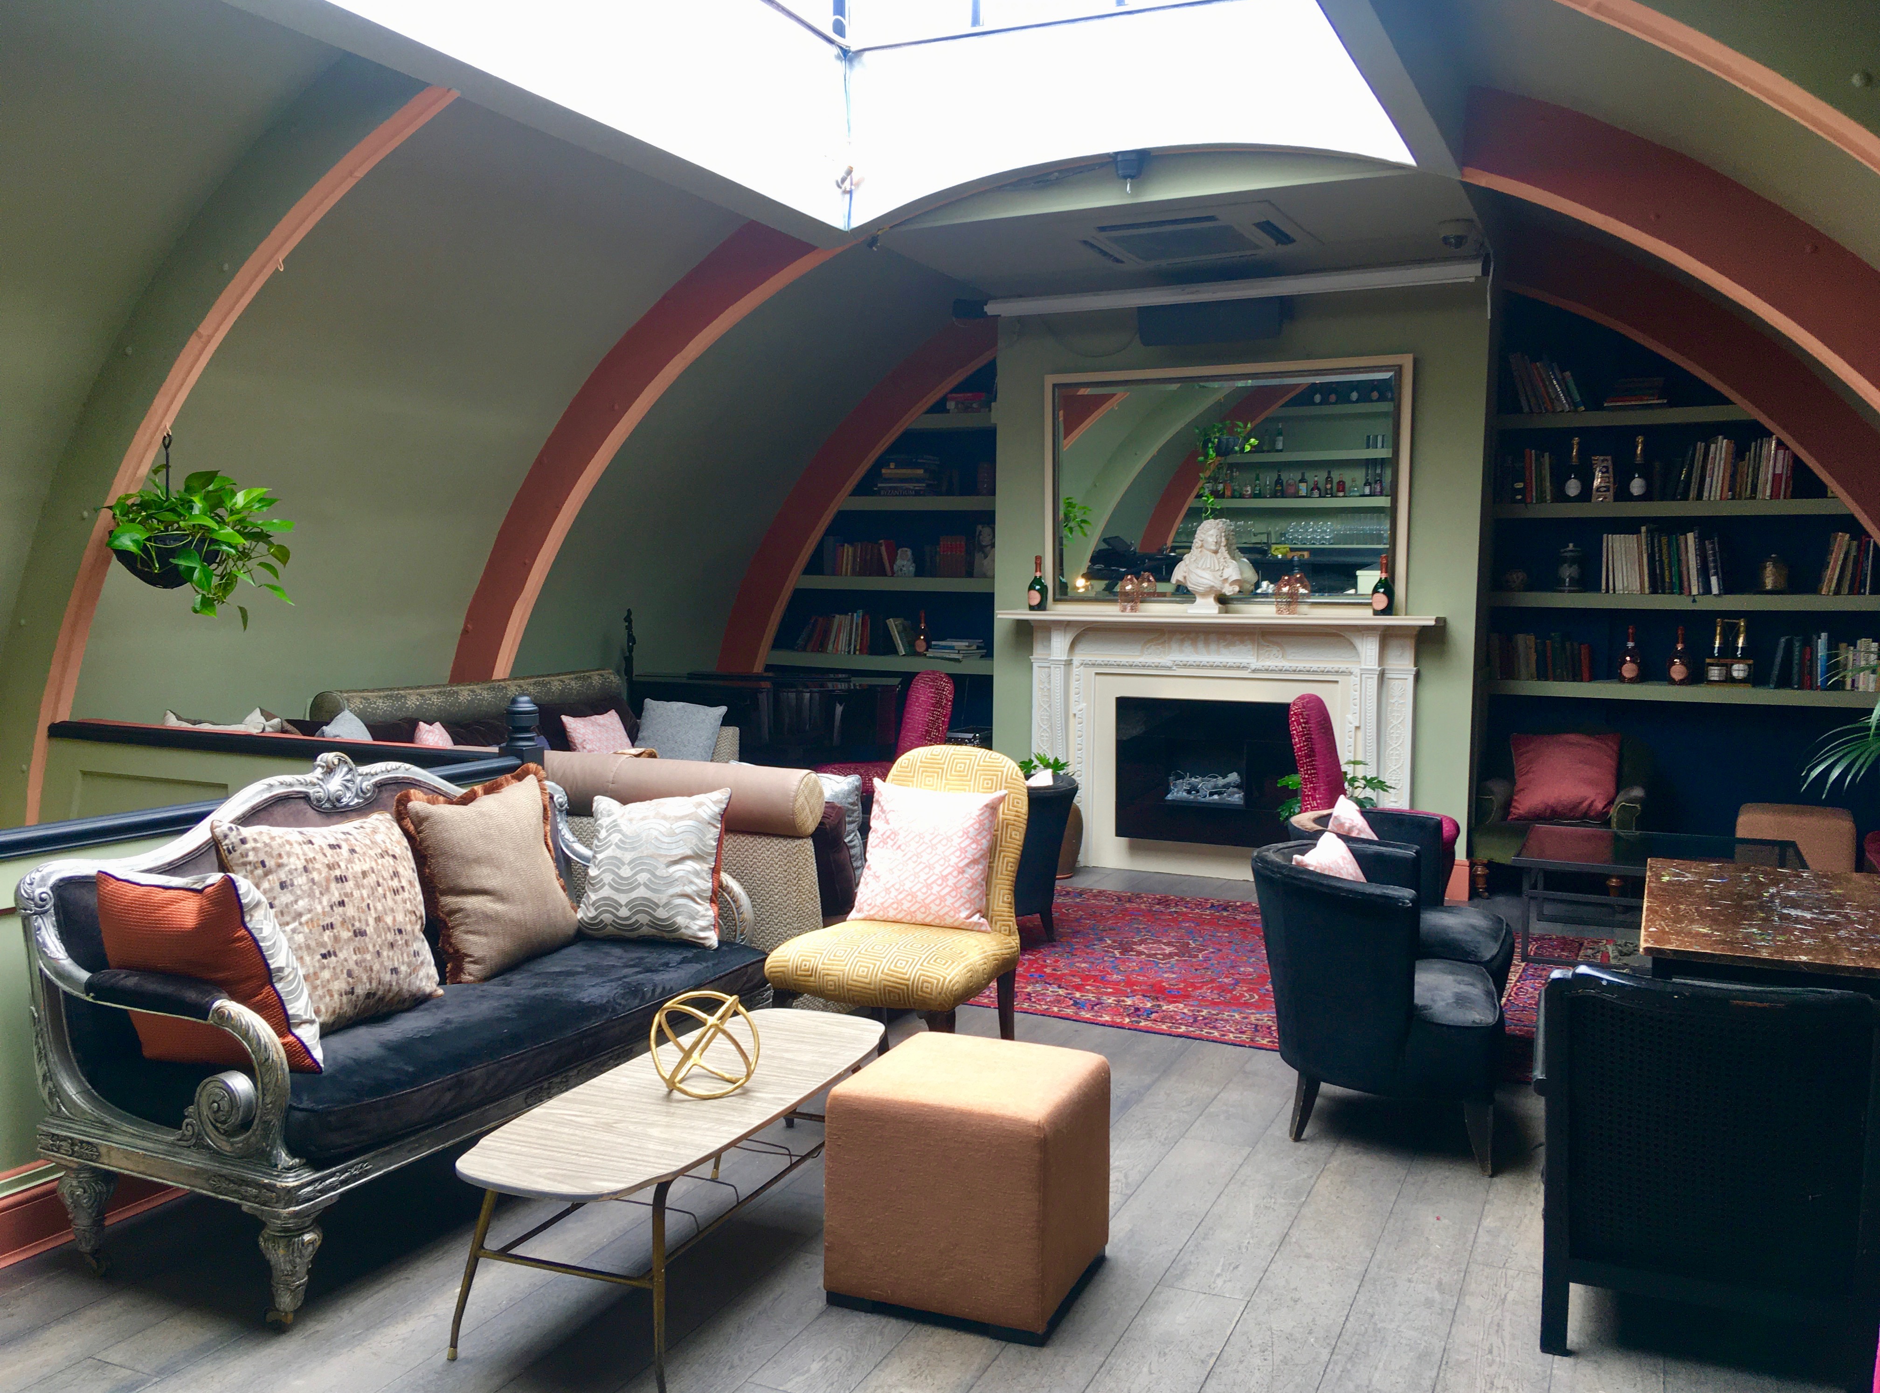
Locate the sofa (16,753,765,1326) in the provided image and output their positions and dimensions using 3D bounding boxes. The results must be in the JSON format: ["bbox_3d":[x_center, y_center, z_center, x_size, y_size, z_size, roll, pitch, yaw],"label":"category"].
[{"bbox_3d":[-1.275,0.695,4.221,0.806,1.043,1.975,2,5,25],"label":"sofa"}]

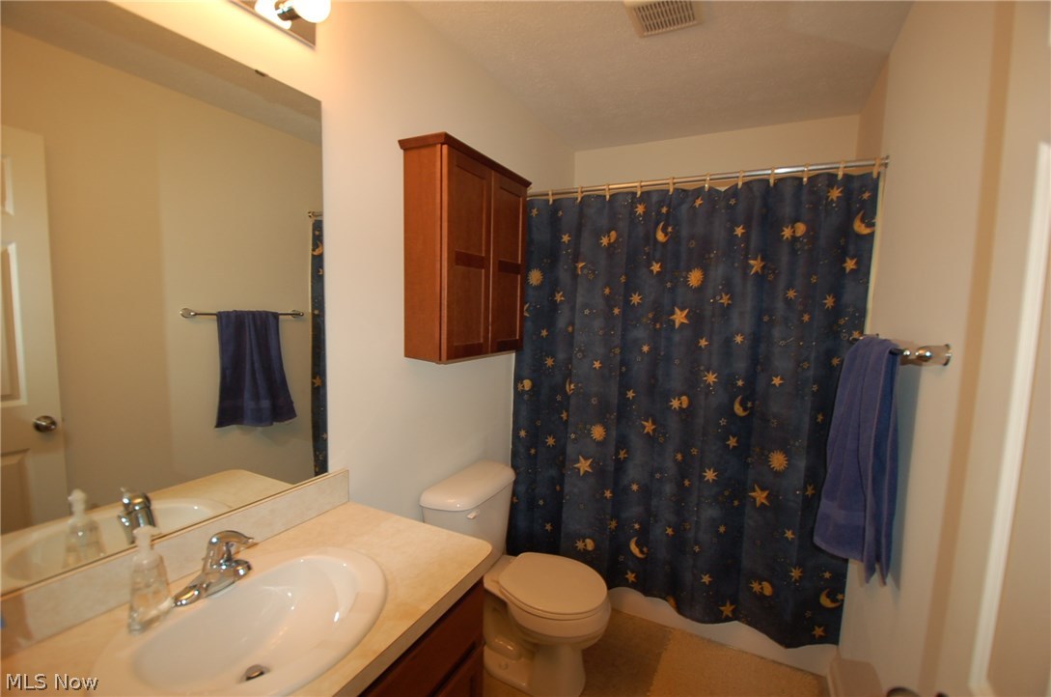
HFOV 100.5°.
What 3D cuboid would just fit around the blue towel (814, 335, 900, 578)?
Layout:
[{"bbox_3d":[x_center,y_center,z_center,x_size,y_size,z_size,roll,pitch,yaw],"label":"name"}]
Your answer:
[{"bbox_3d":[0.917,0.278,1.220,0.110,0.650,0.390,4,6,27],"label":"blue towel"}]

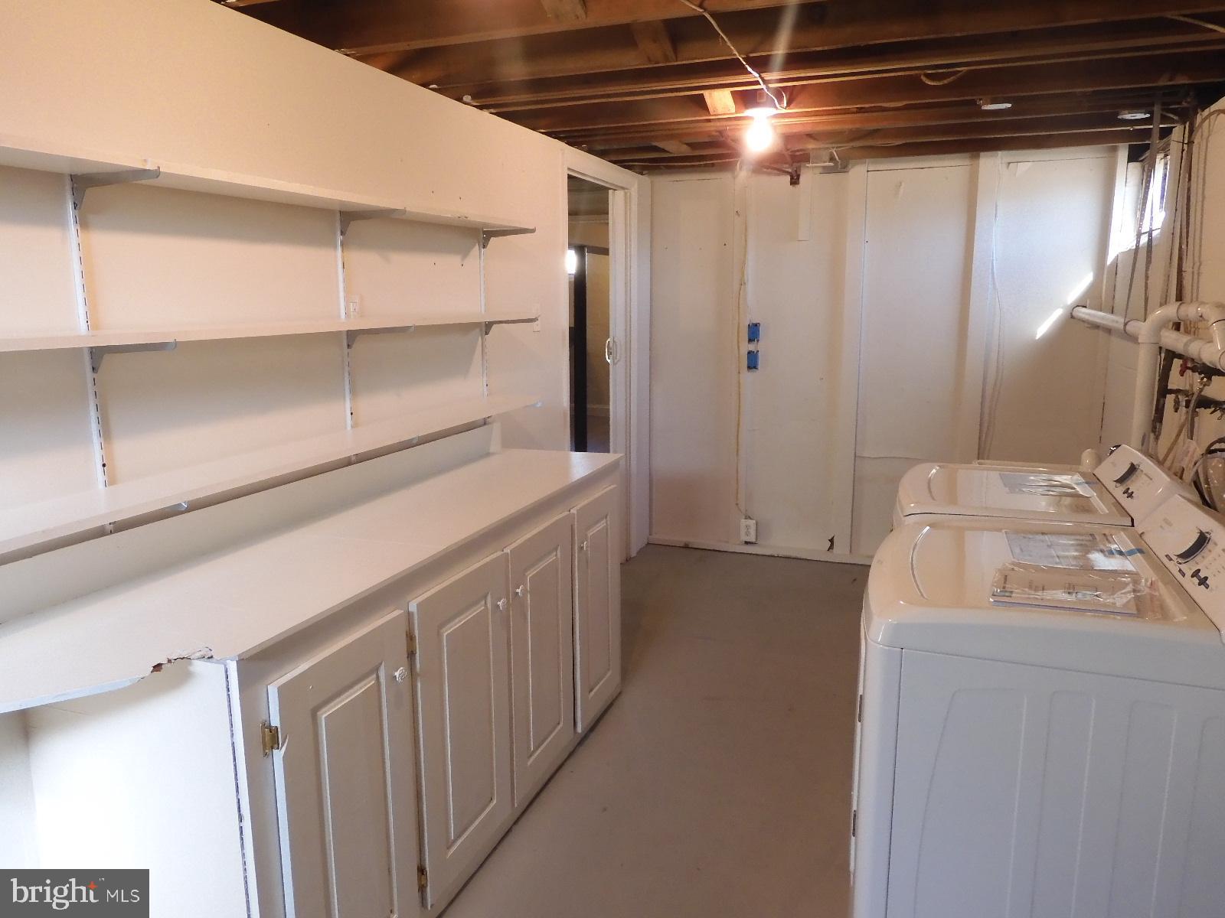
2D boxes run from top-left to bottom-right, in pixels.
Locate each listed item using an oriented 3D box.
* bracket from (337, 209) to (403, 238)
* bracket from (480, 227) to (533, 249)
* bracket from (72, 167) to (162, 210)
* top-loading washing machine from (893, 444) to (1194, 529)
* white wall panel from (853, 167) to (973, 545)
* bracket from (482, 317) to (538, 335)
[{"bbox_3d":[-0.652,-0.652,2.331,0.220,0.070,0.015,3,11,20],"label":"bracket"},{"bbox_3d":[-0.373,-0.805,3.088,0.220,0.070,0.015,3,11,20],"label":"bracket"},{"bbox_3d":[-0.924,-0.504,1.586,0.222,0.070,0.015,3,11,20],"label":"bracket"},{"bbox_3d":[1.187,0.493,2.553,0.690,1.033,0.700,3,11,20],"label":"top-loading washing machine"},{"bbox_3d":[1.581,-0.483,4.540,0.514,2.116,0.030,3,11,20],"label":"white wall panel"},{"bbox_3d":[-0.372,-0.491,3.140,0.220,0.070,0.015,3,11,20],"label":"bracket"}]

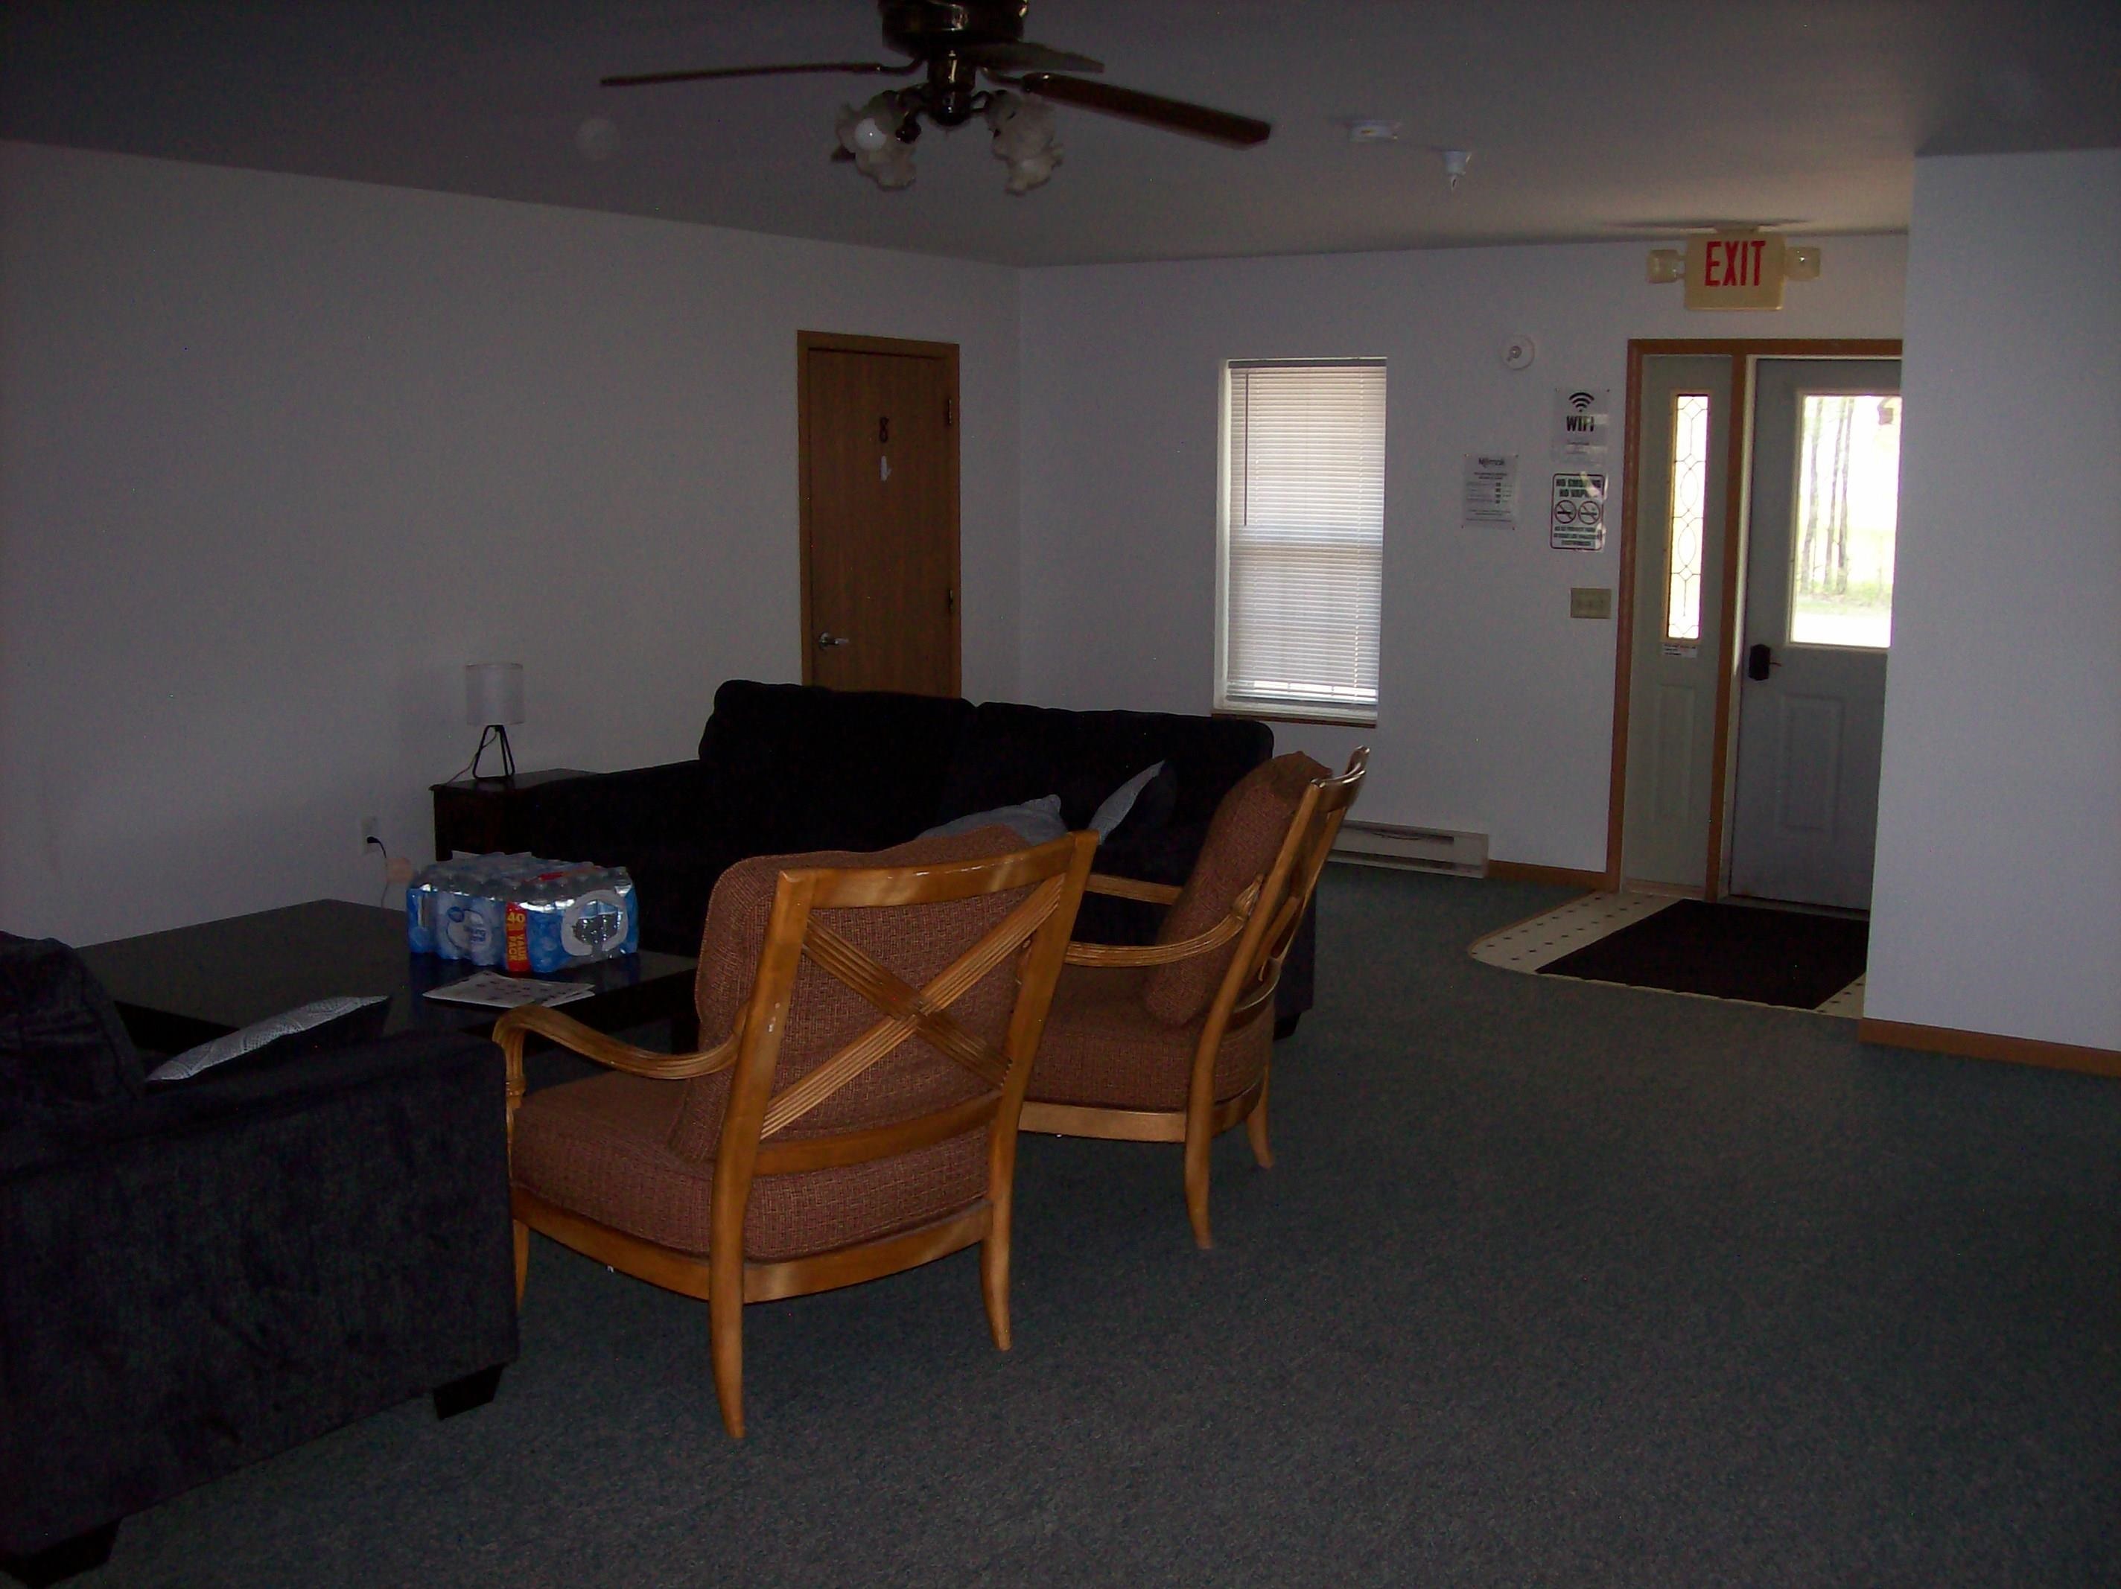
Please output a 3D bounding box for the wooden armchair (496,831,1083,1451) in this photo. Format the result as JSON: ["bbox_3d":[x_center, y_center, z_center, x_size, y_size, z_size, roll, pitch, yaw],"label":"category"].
[{"bbox_3d":[-0.501,0.538,4.033,0.700,1.010,0.950,-8,12,-43],"label":"wooden armchair"}]

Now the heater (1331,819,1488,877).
[{"bbox_3d":[1.082,0.186,9.049,1.400,0.170,0.070,6,11,33],"label":"heater"}]

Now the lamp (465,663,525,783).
[{"bbox_3d":[-1.856,-0.244,7.233,0.185,0.380,0.185,0,9,0],"label":"lamp"}]

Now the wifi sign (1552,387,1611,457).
[{"bbox_3d":[1.967,-1.391,8.342,0.217,0.277,0.015,6,11,33],"label":"wifi sign"}]

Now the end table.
[{"bbox_3d":[-1.673,0.256,7.169,0.500,0.590,0.530,6,11,33],"label":"end table"}]

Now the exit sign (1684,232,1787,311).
[{"bbox_3d":[2.365,-1.825,7.721,0.336,0.260,0.060,6,11,33],"label":"exit sign"}]

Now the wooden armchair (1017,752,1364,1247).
[{"bbox_3d":[0.164,0.409,4.919,0.940,1.000,0.720,3,9,18],"label":"wooden armchair"}]

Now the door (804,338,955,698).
[{"bbox_3d":[-0.712,-0.784,8.961,0.080,2.095,1.044,6,11,33],"label":"door"}]

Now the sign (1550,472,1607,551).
[{"bbox_3d":[1.965,-1.071,8.392,0.207,0.283,0.015,6,11,33],"label":"sign"}]

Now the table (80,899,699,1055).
[{"bbox_3d":[-1.660,0.627,5.141,1.310,0.470,1.010,6,10,31],"label":"table"}]

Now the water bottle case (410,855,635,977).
[{"bbox_3d":[-1.309,0.281,5.370,0.475,0.207,0.345,7,11,36],"label":"water bottle case"}]

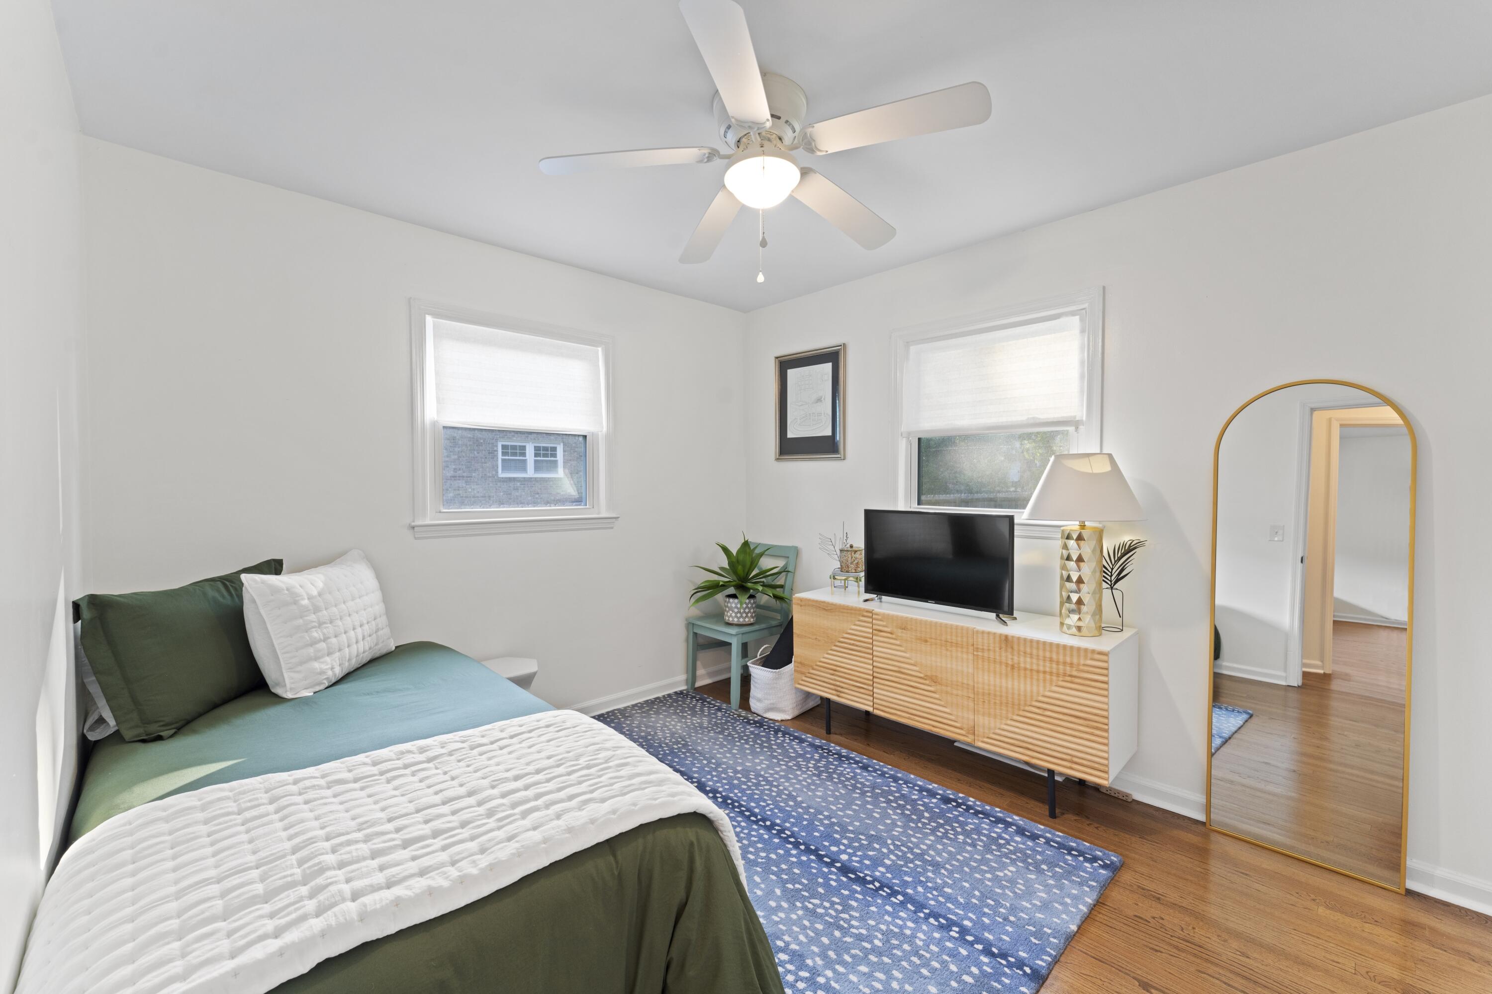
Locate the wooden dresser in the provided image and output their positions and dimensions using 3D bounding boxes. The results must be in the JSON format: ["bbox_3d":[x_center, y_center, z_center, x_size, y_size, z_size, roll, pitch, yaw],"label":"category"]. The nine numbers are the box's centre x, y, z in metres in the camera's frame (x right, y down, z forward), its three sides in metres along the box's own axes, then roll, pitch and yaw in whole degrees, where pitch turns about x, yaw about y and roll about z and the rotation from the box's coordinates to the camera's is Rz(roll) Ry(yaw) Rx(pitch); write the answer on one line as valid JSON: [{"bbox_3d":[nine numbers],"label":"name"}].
[{"bbox_3d":[0.923,0.886,2.741,0.405,0.695,1.470,-2,2,-44],"label":"wooden dresser"}]

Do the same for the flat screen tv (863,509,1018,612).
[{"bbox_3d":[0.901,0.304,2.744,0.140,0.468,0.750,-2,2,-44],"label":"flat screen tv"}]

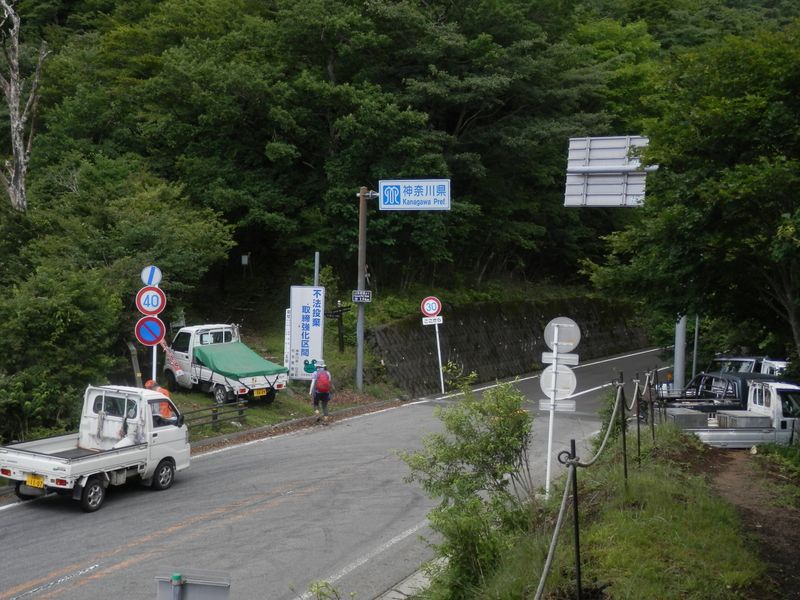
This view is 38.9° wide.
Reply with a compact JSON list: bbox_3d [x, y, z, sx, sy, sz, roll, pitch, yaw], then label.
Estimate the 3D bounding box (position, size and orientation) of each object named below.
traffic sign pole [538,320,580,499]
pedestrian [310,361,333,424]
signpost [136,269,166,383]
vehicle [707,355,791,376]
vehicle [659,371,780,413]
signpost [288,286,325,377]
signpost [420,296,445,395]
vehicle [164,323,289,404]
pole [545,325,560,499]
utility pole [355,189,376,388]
[{"bbox_3d":[2.565,1.768,18.620,0.630,3.000,0.100,3,2,7],"label":"traffic sign pole"},{"bbox_3d":[-1.962,2.299,28.300,0.550,1.560,0.450,2,2,7],"label":"pedestrian"},{"bbox_3d":[-4.896,1.137,22.400,0.630,3.600,0.100,2,2,-3],"label":"signpost"},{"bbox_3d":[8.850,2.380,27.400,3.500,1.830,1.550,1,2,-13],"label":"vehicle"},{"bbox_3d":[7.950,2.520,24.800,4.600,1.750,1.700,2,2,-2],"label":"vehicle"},{"bbox_3d":[-2.469,0.885,29.900,0.930,2.600,0.120,1,2,2],"label":"signpost"},{"bbox_3d":[1.061,1.330,33.100,0.630,2.870,0.100,-6,2,3],"label":"signpost"},{"bbox_3d":[-4.380,1.553,28.334,1.480,1.800,3.390,-2,8,-40],"label":"vehicle"},{"bbox_3d":[2.508,1.836,18.650,0.080,2.870,0.080,3,2,7],"label":"pole"},{"bbox_3d":[-1.027,-0.274,31.000,0.240,5.650,0.240,2,2,0],"label":"utility pole"}]

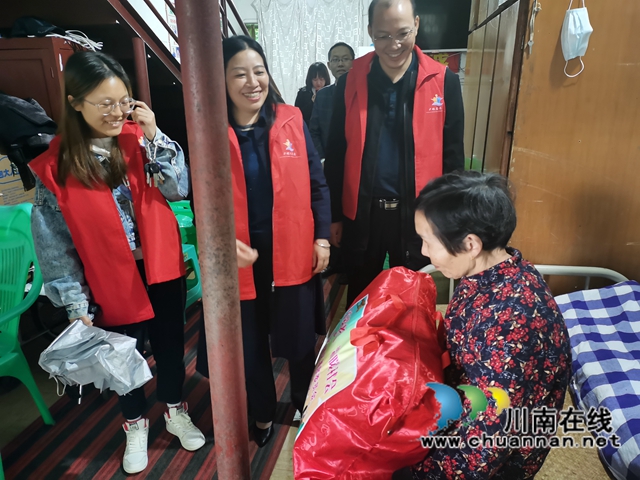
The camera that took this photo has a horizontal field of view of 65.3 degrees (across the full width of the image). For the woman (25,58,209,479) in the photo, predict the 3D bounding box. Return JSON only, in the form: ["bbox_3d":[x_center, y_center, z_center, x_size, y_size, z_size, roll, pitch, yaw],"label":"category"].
[{"bbox_3d":[-0.725,0.137,1.845,0.560,1.580,0.420,-13,23,-34],"label":"woman"}]

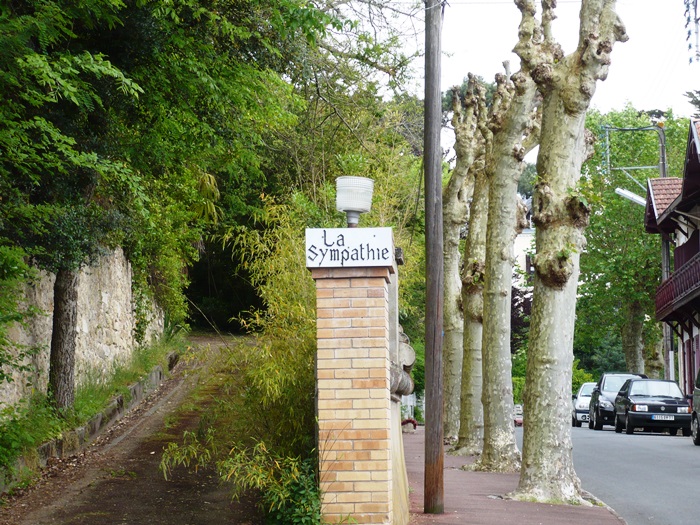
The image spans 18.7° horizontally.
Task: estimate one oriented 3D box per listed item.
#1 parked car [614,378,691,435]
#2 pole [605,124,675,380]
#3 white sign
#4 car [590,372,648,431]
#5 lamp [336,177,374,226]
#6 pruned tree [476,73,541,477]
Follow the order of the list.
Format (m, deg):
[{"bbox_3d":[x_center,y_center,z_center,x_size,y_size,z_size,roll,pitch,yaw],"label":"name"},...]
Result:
[{"bbox_3d":[7.500,3.610,53.000,1.600,1.350,3.750,1,-4,1],"label":"parked car"},{"bbox_3d":[9.000,0.400,66.000,2.150,9.400,0.400,-1,-5,3],"label":"pole"},{"bbox_3d":[-0.007,-0.096,13.950,0.565,0.256,0.040,-1,-5,3],"label":"white sign"},{"bbox_3d":[7.600,3.830,58.500,1.790,1.600,4.300,0,-4,3],"label":"car"},{"bbox_3d":[0.036,-0.395,14.250,0.262,0.365,0.262,-1,-5,3],"label":"lamp"},{"bbox_3d":[2.114,0.074,28.500,0.850,5.500,0.850,-1,-5,3],"label":"pruned tree"}]

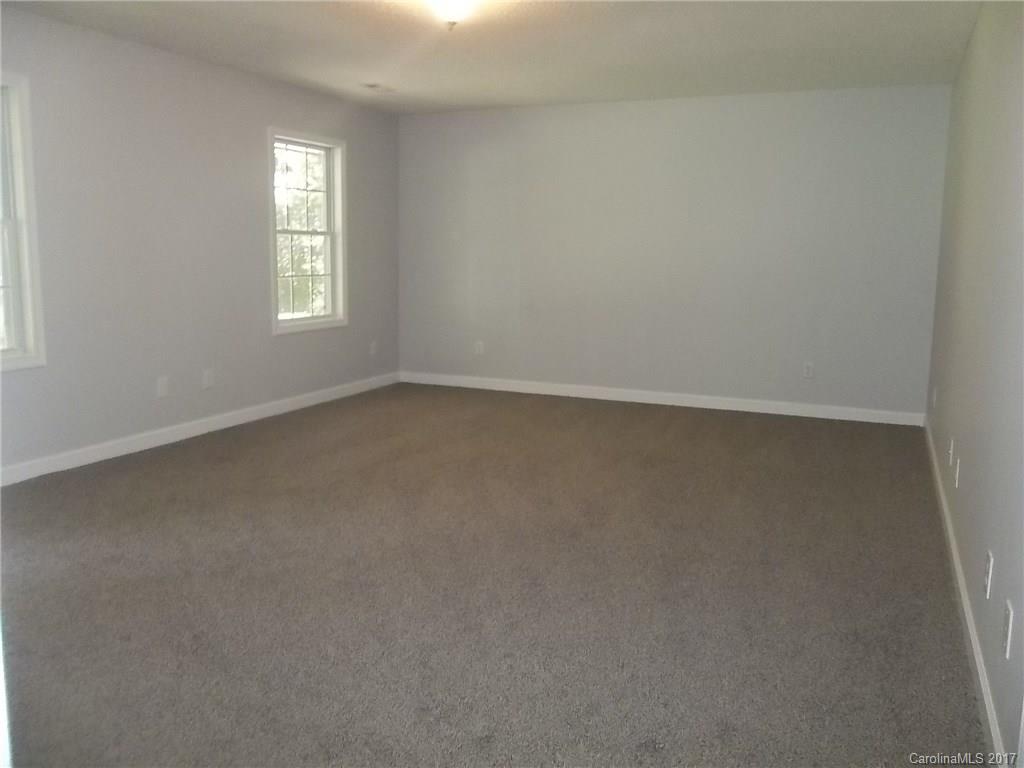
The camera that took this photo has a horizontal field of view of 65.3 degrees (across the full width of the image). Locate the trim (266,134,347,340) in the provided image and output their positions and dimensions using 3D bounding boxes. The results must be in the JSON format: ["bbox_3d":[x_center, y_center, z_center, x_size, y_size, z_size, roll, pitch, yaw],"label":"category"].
[{"bbox_3d":[-1.577,-1.166,6.228,0.080,1.490,0.930,5,10,24],"label":"trim"}]

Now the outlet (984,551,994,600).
[{"bbox_3d":[1.312,0.527,2.200,0.010,0.116,0.072,5,10,24],"label":"outlet"}]

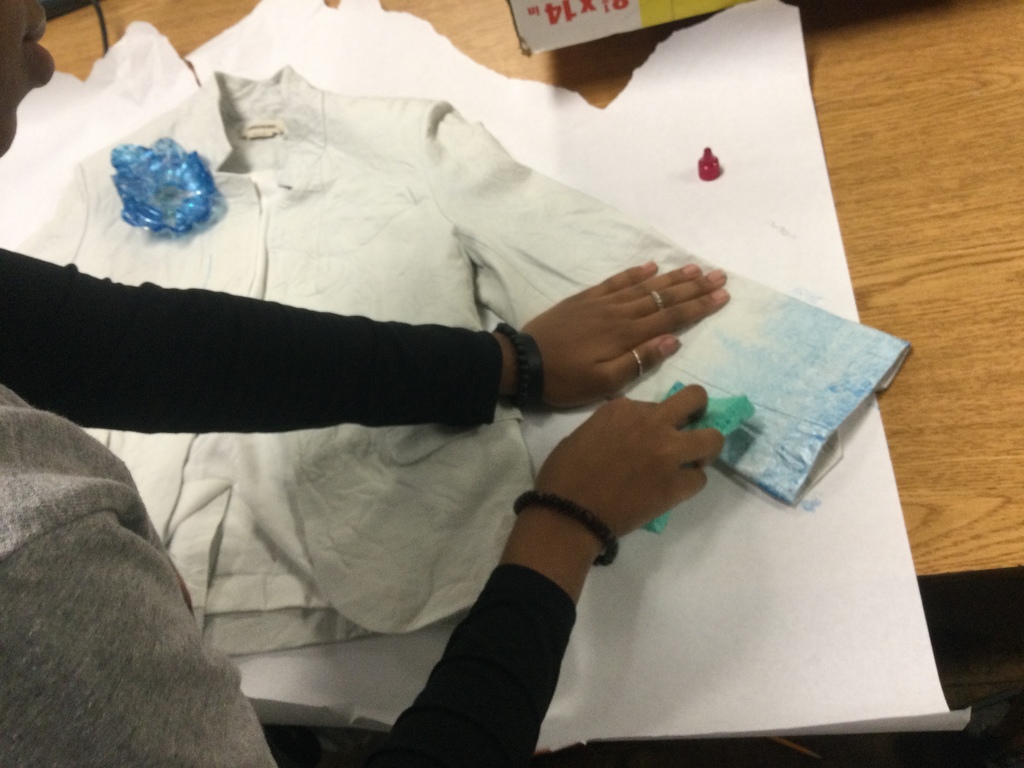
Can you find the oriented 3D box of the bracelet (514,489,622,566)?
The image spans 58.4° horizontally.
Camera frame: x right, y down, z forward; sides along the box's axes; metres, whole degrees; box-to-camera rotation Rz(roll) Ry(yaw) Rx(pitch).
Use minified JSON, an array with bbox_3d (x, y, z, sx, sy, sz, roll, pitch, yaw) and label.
[{"bbox_3d":[0.036,0.101,0.625,0.077,0.062,0.013,22,60,7],"label":"bracelet"}]

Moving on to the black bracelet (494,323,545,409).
[{"bbox_3d":[0.004,-0.014,0.757,0.026,0.058,0.068,-17,91,-22],"label":"black bracelet"}]

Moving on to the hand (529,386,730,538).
[{"bbox_3d":[0.088,0.057,0.655,0.132,0.075,0.092,-34,58,-6],"label":"hand"}]

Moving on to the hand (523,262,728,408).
[{"bbox_3d":[0.097,-0.051,0.763,0.179,0.047,0.101,-26,58,-1],"label":"hand"}]

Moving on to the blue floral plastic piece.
[{"bbox_3d":[-0.366,-0.209,0.972,0.115,0.045,0.110,-9,59,10],"label":"blue floral plastic piece"}]

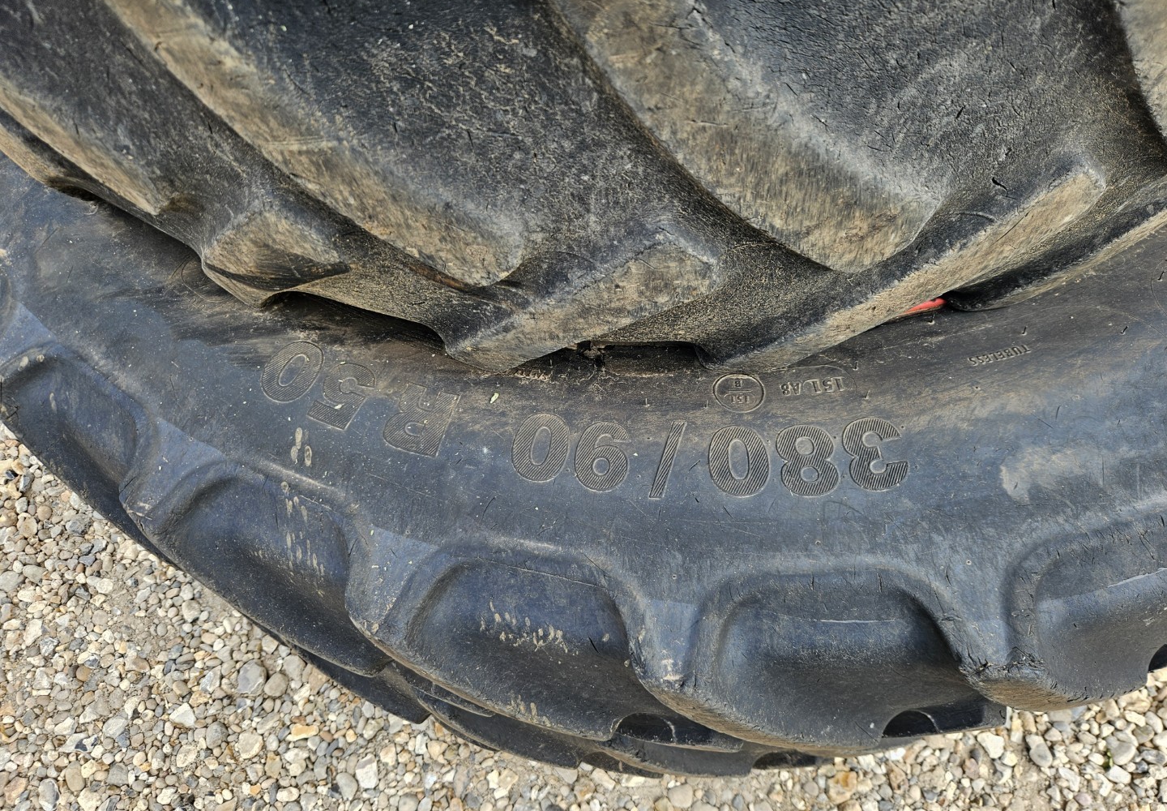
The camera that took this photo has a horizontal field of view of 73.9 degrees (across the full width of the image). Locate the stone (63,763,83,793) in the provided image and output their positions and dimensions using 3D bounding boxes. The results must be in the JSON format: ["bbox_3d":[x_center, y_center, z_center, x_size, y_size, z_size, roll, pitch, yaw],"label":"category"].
[{"bbox_3d":[-0.819,0.600,1.249,0.025,0.017,0.046,-35,67,-9],"label":"stone"}]

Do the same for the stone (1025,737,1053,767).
[{"bbox_3d":[0.648,0.493,1.104,0.023,0.016,0.043,-14,70,2],"label":"stone"}]

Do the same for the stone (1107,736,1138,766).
[{"bbox_3d":[0.761,0.486,1.093,0.032,0.024,0.034,5,71,8],"label":"stone"}]

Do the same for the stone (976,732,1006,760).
[{"bbox_3d":[0.598,0.492,1.131,0.030,0.021,0.037,-30,66,-7],"label":"stone"}]

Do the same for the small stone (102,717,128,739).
[{"bbox_3d":[-0.771,0.529,1.275,0.038,0.021,0.031,-2,66,6],"label":"small stone"}]

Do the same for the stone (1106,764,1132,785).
[{"bbox_3d":[0.749,0.517,1.084,0.026,0.012,0.018,26,76,14],"label":"stone"}]

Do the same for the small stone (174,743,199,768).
[{"bbox_3d":[-0.628,0.555,1.227,0.024,0.017,0.033,5,71,8],"label":"small stone"}]

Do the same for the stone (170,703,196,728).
[{"bbox_3d":[-0.641,0.499,1.249,0.041,0.023,0.030,15,73,11],"label":"stone"}]

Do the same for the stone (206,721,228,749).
[{"bbox_3d":[-0.594,0.531,1.253,0.034,0.023,0.038,-18,65,-2],"label":"stone"}]

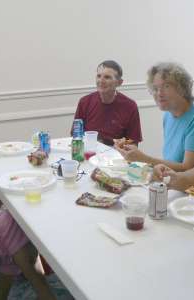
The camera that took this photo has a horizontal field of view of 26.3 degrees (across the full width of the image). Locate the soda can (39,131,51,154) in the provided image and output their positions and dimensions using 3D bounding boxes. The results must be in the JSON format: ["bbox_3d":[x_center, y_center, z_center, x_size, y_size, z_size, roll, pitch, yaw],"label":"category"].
[{"bbox_3d":[-0.315,-0.045,2.502,0.066,0.122,0.066,-2,14,-10],"label":"soda can"}]

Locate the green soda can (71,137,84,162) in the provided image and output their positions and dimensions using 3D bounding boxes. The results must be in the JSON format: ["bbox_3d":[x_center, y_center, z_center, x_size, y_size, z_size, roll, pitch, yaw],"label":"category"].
[{"bbox_3d":[-0.105,-0.002,2.327,0.066,0.122,0.066,0,14,0],"label":"green soda can"}]

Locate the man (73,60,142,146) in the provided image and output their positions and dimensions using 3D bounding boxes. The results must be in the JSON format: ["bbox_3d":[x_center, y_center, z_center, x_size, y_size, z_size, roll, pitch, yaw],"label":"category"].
[{"bbox_3d":[0.092,0.022,2.844,0.500,1.230,0.720,-2,15,-6],"label":"man"}]

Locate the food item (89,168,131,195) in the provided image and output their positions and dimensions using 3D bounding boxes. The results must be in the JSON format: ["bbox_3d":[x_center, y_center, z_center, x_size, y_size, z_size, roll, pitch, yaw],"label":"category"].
[{"bbox_3d":[0.049,0.137,1.913,0.100,0.050,0.195,-9,17,-33],"label":"food item"}]

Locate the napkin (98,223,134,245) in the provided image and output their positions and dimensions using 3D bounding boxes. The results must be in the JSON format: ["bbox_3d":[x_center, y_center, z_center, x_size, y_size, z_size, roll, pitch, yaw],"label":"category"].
[{"bbox_3d":[0.069,0.276,1.431,0.062,0.011,0.185,-7,16,-23],"label":"napkin"}]

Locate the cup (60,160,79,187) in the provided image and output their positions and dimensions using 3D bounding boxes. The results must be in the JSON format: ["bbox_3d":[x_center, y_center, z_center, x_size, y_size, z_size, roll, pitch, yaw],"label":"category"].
[{"bbox_3d":[-0.127,0.110,1.896,0.087,0.110,0.087,0,14,0],"label":"cup"}]

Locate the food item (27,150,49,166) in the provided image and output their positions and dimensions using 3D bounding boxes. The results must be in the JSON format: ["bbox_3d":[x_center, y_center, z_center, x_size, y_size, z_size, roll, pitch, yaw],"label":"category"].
[{"bbox_3d":[-0.323,0.041,2.246,0.110,0.060,0.090,-1,15,0],"label":"food item"}]

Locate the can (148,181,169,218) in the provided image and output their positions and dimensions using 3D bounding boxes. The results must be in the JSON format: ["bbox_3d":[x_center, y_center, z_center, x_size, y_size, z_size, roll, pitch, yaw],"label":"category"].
[{"bbox_3d":[0.227,0.189,1.552,0.066,0.122,0.066,0,14,0],"label":"can"}]

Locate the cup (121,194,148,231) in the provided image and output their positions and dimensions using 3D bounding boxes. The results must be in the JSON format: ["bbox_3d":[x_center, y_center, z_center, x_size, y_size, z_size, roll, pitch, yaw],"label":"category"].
[{"bbox_3d":[0.130,0.218,1.448,0.087,0.112,0.087,-1,15,0],"label":"cup"}]

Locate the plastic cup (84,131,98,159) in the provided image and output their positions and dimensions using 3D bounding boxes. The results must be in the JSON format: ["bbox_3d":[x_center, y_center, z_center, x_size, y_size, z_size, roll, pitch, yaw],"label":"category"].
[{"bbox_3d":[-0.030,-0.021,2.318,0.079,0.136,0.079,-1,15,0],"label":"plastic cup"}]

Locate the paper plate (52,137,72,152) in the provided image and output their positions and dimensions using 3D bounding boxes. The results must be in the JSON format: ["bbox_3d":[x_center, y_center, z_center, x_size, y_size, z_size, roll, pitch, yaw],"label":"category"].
[{"bbox_3d":[-0.165,-0.034,2.669,0.265,0.020,0.265,0,14,0],"label":"paper plate"}]

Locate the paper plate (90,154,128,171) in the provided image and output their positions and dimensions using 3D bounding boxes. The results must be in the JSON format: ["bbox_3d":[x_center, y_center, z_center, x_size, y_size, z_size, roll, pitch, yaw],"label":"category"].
[{"bbox_3d":[0.093,0.070,2.189,0.262,0.022,0.262,-1,15,0],"label":"paper plate"}]

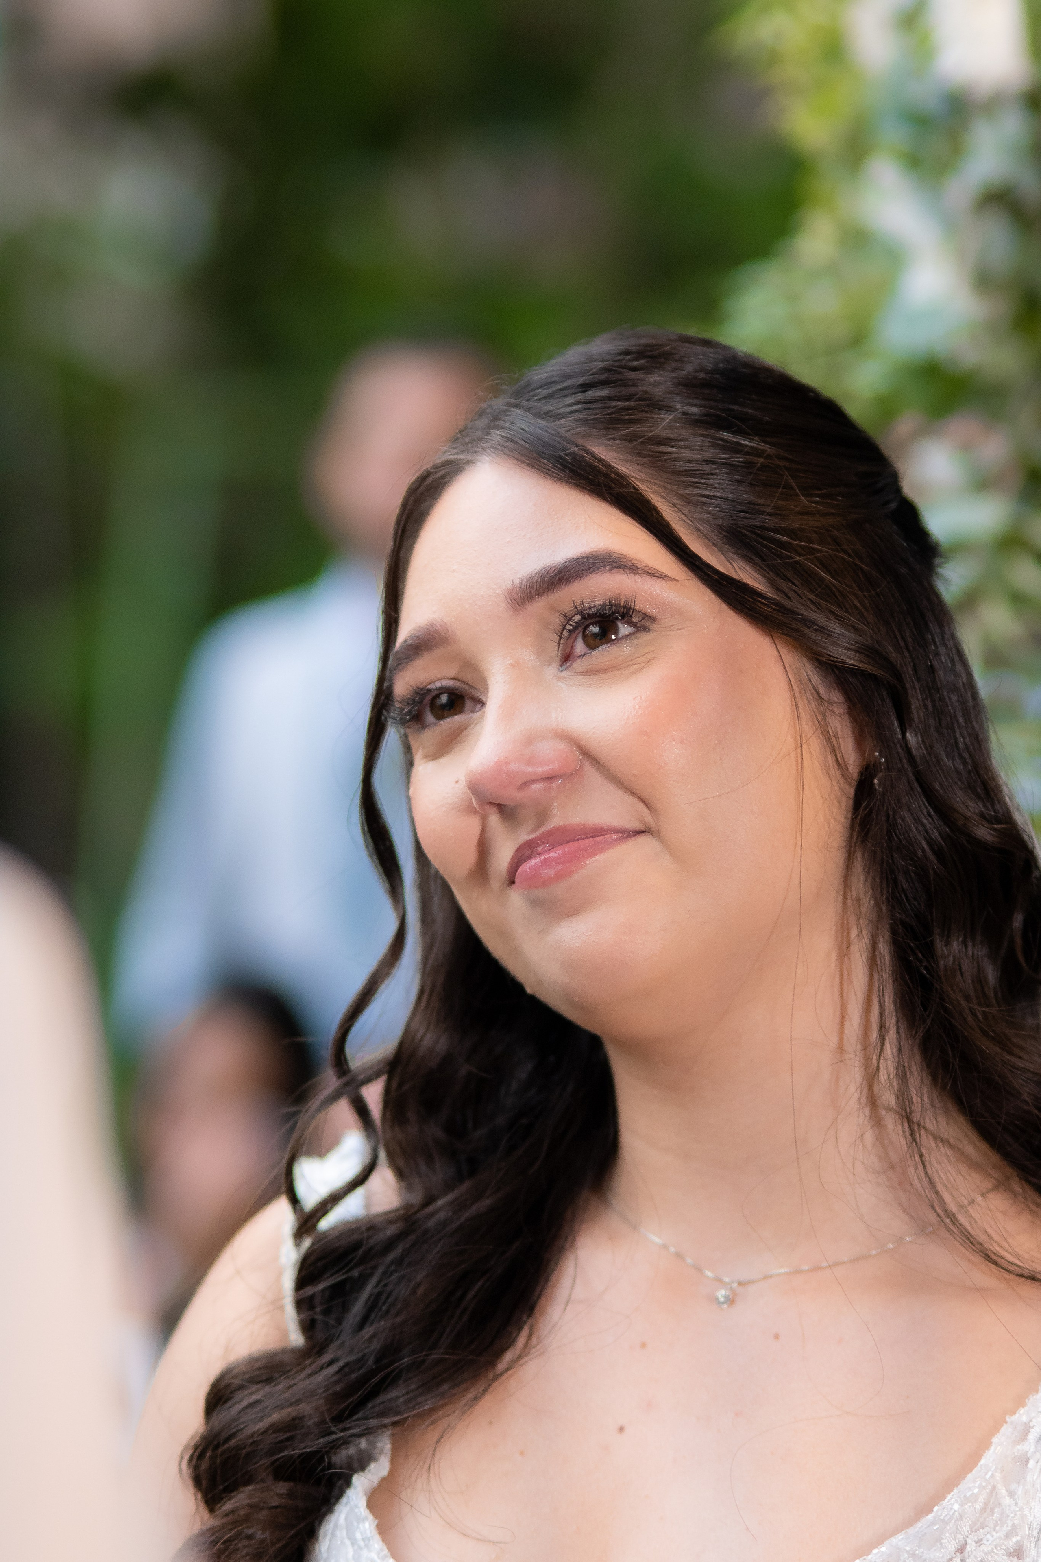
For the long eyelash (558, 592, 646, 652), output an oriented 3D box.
[{"bbox_3d":[0.025,-0.048,1.668,0.029,0.015,0.012,-22,-17,24],"label":"long eyelash"}]

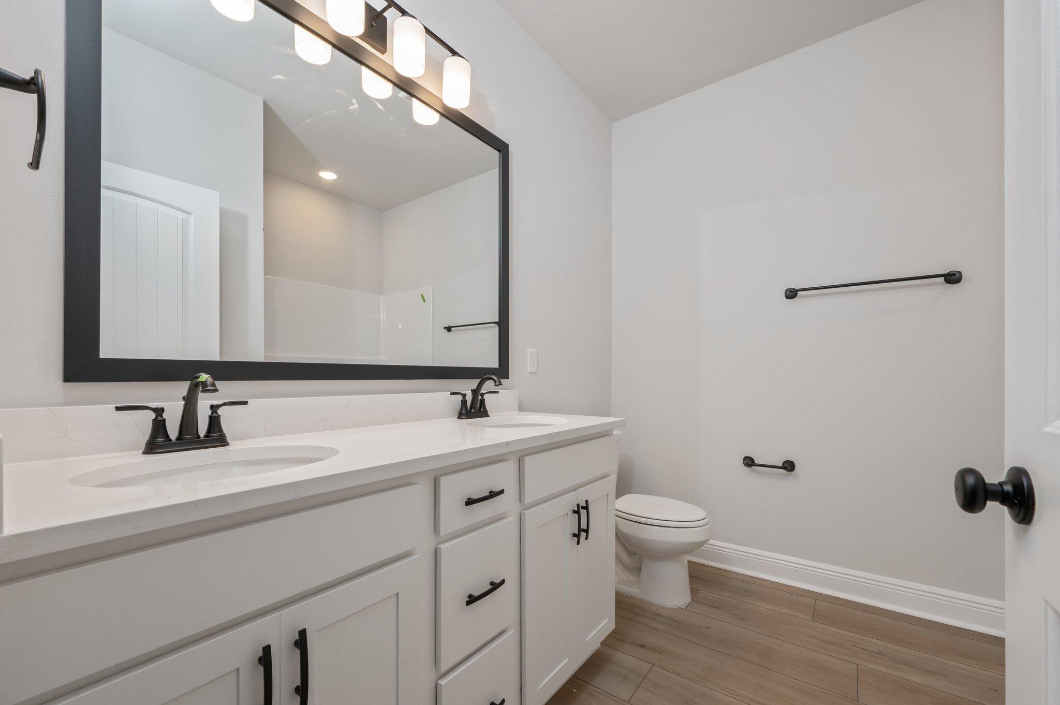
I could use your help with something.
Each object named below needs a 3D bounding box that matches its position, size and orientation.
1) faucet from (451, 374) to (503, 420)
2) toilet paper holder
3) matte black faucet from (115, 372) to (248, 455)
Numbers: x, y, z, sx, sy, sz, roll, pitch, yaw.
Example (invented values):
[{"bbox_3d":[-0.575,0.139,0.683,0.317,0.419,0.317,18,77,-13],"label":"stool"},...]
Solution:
[{"bbox_3d":[-0.188,0.176,1.649,0.173,0.172,0.247,-2,-3,37],"label":"faucet"},{"bbox_3d":[1.256,0.590,2.173,0.235,0.057,0.080,-2,-3,37],"label":"toilet paper holder"},{"bbox_3d":[-0.745,0.133,0.917,0.173,0.172,0.245,-2,-3,37],"label":"matte black faucet"}]

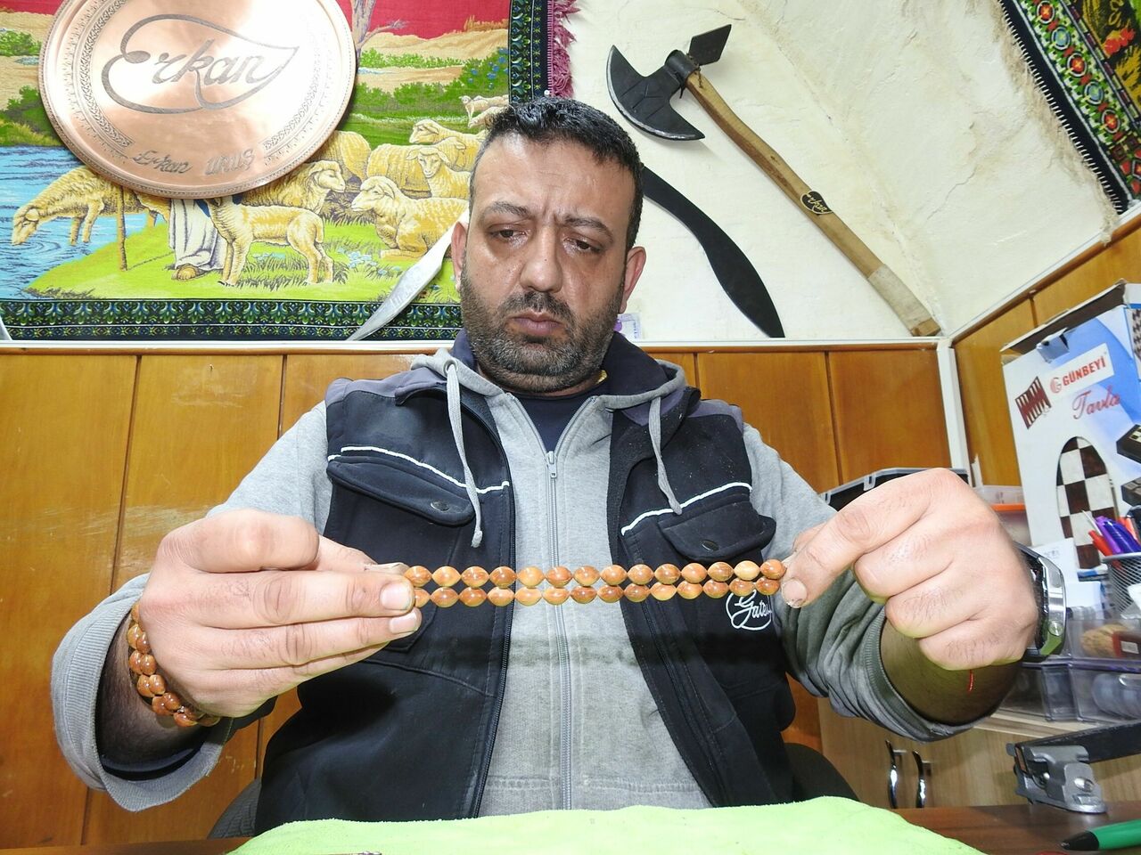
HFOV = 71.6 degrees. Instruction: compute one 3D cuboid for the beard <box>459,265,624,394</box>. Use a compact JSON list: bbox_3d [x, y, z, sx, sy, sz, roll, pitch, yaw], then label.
[{"bbox_3d":[-0.025,-0.089,0.705,0.150,0.115,0.105,7,5,-2],"label":"beard"}]

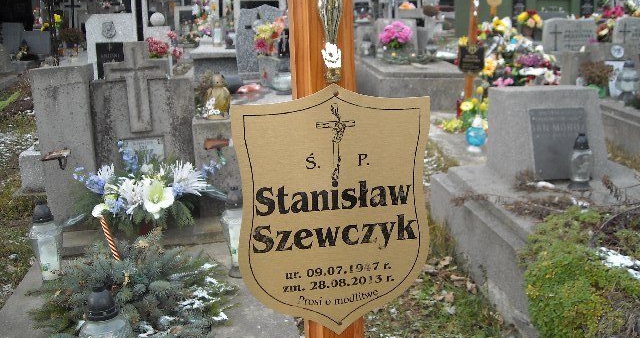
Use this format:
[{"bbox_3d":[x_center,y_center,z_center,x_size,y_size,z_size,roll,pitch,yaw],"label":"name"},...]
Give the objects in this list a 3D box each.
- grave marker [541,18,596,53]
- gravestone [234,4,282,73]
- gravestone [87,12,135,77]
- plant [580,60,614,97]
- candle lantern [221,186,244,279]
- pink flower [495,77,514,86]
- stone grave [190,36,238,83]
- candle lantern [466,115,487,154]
[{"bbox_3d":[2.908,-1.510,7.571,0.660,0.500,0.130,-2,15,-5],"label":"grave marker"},{"bbox_3d":[-0.559,-1.213,6.296,0.560,0.760,0.120,-2,15,-7],"label":"gravestone"},{"bbox_3d":[-1.906,-1.068,5.917,0.440,0.680,0.140,-2,15,-7],"label":"gravestone"},{"bbox_3d":[2.484,-0.801,5.792,0.290,0.320,0.280,-2,15,-7],"label":"plant"},{"bbox_3d":[-0.295,0.214,2.246,0.112,0.320,0.112,-2,15,-7],"label":"candle lantern"},{"bbox_3d":[1.796,-0.835,6.297,0.200,0.110,0.160,-2,15,-7],"label":"pink flower"},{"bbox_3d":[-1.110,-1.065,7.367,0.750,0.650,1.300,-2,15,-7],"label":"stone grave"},{"bbox_3d":[1.171,-0.272,4.841,0.145,0.290,0.145,-2,15,-7],"label":"candle lantern"}]

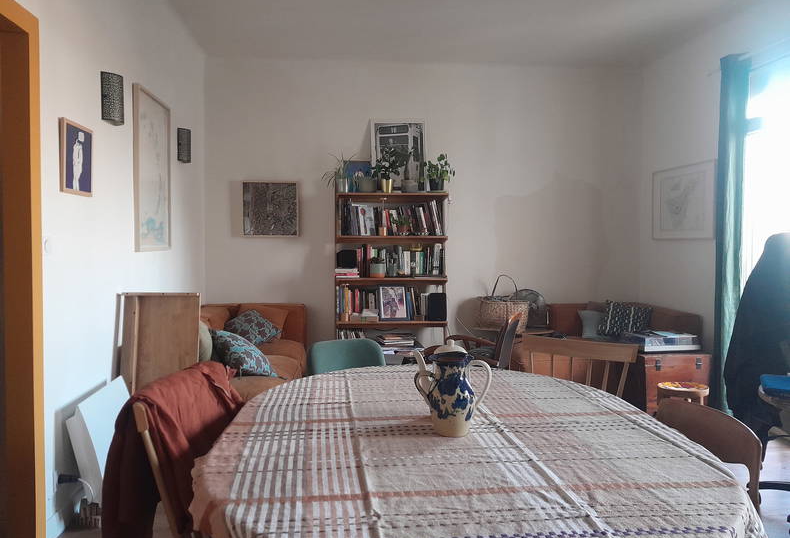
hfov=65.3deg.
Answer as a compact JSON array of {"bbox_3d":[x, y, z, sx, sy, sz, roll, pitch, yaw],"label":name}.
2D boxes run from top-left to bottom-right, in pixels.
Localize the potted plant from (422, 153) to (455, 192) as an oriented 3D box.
[{"bbox_3d":[0.389,-0.863,5.511,0.280,0.325,0.230,0,2,-6],"label":"potted plant"}]

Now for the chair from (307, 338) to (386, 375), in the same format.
[{"bbox_3d":[-0.091,0.732,2.497,0.460,0.820,0.510,-1,3,-27],"label":"chair"}]

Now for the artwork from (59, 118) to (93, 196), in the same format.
[{"bbox_3d":[-1.356,-0.463,2.620,0.028,0.290,0.275,0,2,-5],"label":"artwork"}]

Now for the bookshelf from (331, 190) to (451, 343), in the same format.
[{"bbox_3d":[-0.038,0.164,5.165,0.927,1.670,0.270,0,2,-5],"label":"bookshelf"}]

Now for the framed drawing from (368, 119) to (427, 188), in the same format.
[{"bbox_3d":[0.031,-0.943,5.190,0.477,0.601,0.030,0,-2,-5],"label":"framed drawing"}]

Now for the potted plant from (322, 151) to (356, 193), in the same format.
[{"bbox_3d":[-0.489,-0.854,5.426,0.300,0.345,0.260,0,2,-6],"label":"potted plant"}]

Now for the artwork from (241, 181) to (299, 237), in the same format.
[{"bbox_3d":[-1.120,-0.534,5.530,0.490,0.500,0.040,0,2,-6],"label":"artwork"}]

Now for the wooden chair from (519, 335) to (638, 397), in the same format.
[{"bbox_3d":[0.664,0.731,2.480,0.490,0.830,0.500,2,3,29],"label":"wooden chair"}]

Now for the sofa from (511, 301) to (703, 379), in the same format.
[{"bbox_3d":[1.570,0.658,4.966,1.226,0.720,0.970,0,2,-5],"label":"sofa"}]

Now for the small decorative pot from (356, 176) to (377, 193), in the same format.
[{"bbox_3d":[-0.248,-0.748,5.454,0.170,0.155,0.170,0,2,0],"label":"small decorative pot"}]

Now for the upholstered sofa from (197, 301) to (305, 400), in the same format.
[{"bbox_3d":[-1.072,0.670,4.136,0.862,0.720,2.170,0,2,-5],"label":"upholstered sofa"}]

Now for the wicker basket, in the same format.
[{"bbox_3d":[0.882,0.273,5.008,0.385,0.430,0.260,0,2,-5],"label":"wicker basket"}]

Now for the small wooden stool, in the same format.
[{"bbox_3d":[1.760,0.904,3.770,0.290,0.380,0.290,1,3,12],"label":"small wooden stool"}]

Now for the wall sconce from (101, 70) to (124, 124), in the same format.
[{"bbox_3d":[-1.462,-0.885,3.237,0.074,0.238,0.202,0,2,-5],"label":"wall sconce"}]

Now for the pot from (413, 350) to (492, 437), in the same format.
[{"bbox_3d":[0.138,0.279,1.465,0.190,0.215,0.118,0,2,0],"label":"pot"}]

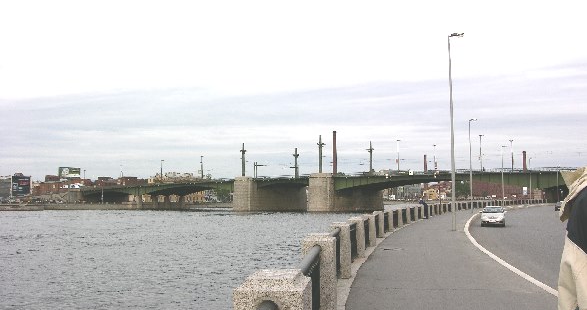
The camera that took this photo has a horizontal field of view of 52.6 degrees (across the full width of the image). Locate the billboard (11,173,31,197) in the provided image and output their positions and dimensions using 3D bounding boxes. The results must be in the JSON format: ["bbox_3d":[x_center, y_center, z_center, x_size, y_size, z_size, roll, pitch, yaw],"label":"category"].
[{"bbox_3d":[-121.514,14.067,265.000,8.300,10.000,0.500,2,-5,-30],"label":"billboard"}]

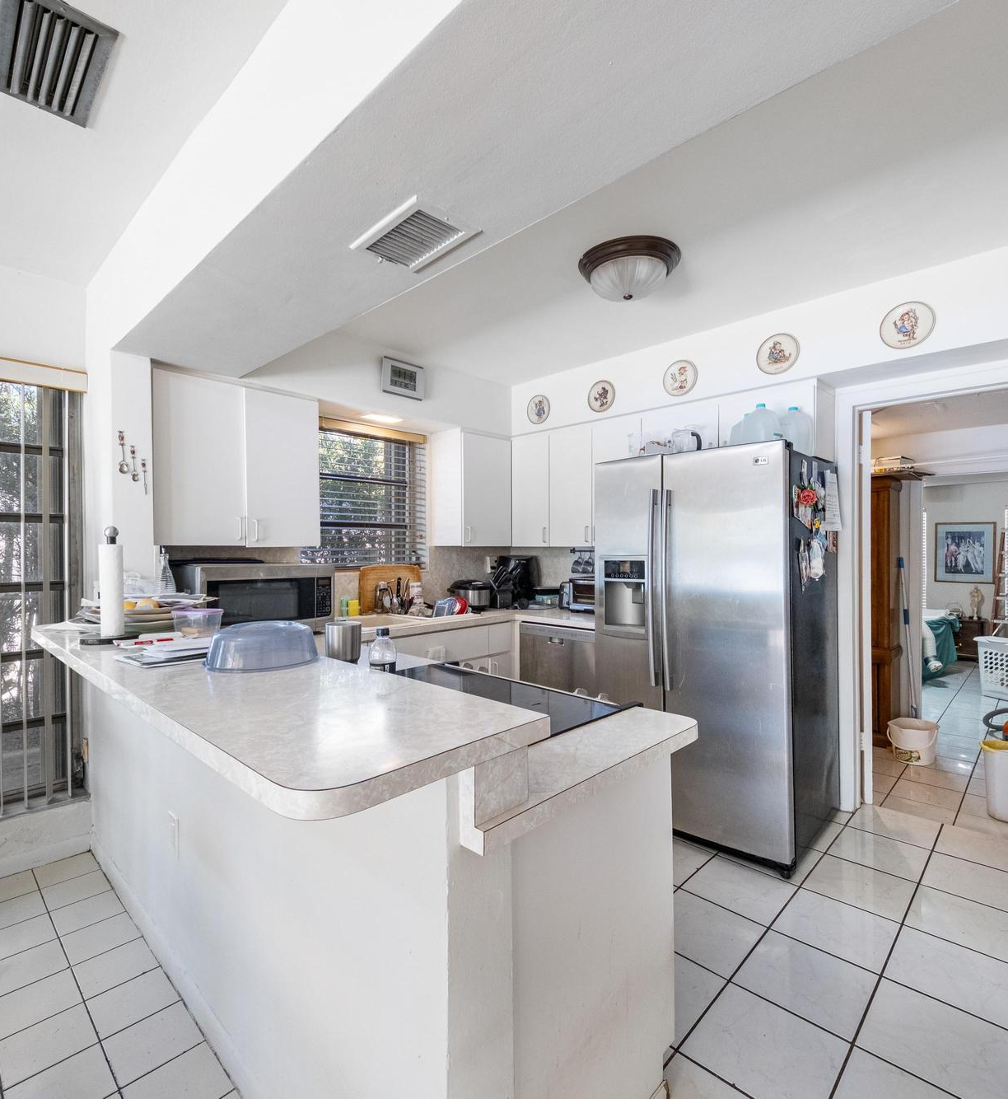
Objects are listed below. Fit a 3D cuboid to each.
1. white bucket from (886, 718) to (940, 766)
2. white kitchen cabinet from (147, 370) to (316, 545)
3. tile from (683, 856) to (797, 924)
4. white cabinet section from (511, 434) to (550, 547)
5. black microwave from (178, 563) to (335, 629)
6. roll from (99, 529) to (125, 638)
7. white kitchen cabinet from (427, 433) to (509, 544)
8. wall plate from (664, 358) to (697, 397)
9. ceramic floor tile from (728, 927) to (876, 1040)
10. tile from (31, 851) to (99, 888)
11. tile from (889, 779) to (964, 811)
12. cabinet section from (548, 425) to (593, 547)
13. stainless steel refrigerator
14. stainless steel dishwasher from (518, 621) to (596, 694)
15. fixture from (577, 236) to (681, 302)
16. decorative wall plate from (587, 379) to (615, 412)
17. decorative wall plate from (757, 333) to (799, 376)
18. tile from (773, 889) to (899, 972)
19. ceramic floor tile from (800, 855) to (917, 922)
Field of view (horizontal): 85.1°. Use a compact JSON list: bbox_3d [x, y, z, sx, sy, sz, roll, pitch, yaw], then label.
[{"bbox_3d":[2.559,1.204,3.417,0.250,0.230,0.245,0,0,37],"label":"white bucket"},{"bbox_3d":[-1.342,-0.383,2.711,0.320,0.758,0.752,0,0,44],"label":"white kitchen cabinet"},{"bbox_3d":[0.932,1.339,2.167,0.326,0.010,0.326,0,0,45],"label":"tile"},{"bbox_3d":[0.297,-0.412,3.907,0.350,0.785,0.320,0,0,44],"label":"white cabinet section"},{"bbox_3d":[-1.216,0.238,2.658,0.460,0.322,0.608,0,0,44],"label":"black microwave"},{"bbox_3d":[-1.206,0.101,1.690,0.068,0.340,0.068,0,0,-36],"label":"roll"},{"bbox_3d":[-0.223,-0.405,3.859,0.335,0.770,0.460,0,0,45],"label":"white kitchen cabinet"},{"bbox_3d":[0.975,-0.945,3.037,0.197,0.197,0.025,0,0,43],"label":"wall plate"},{"bbox_3d":[0.947,1.350,1.720,0.327,0.010,0.327,0,0,45],"label":"ceramic floor tile"},{"bbox_3d":[-1.832,1.345,2.300,0.200,0.010,0.200,0,0,44],"label":"tile"},{"bbox_3d":[2.293,1.327,2.975,0.299,0.010,0.299,0,0,44],"label":"tile"},{"bbox_3d":[0.544,-0.409,3.664,0.350,0.785,0.320,0,0,44],"label":"cabinet section"},{"bbox_3d":[1.080,0.439,2.822,0.925,1.770,0.810,0,0,44],"label":"stainless steel refrigerator"},{"bbox_3d":[0.520,0.894,3.420,0.600,0.865,0.600,0,0,44],"label":"stainless steel dishwasher"},{"bbox_3d":[0.477,-1.042,2.097,0.380,0.165,0.380,0,0,0],"label":"fixture"},{"bbox_3d":[0.597,-0.933,3.340,0.197,0.197,0.022,0,0,44],"label":"decorative wall plate"},{"bbox_3d":[1.342,-0.956,2.695,0.197,0.197,0.025,0,0,43],"label":"decorative wall plate"},{"bbox_3d":[1.171,1.335,1.935,0.331,0.010,0.331,0,0,44],"label":"tile"},{"bbox_3d":[1.429,1.350,2.199,0.327,0.010,0.327,0,0,45],"label":"ceramic floor tile"}]

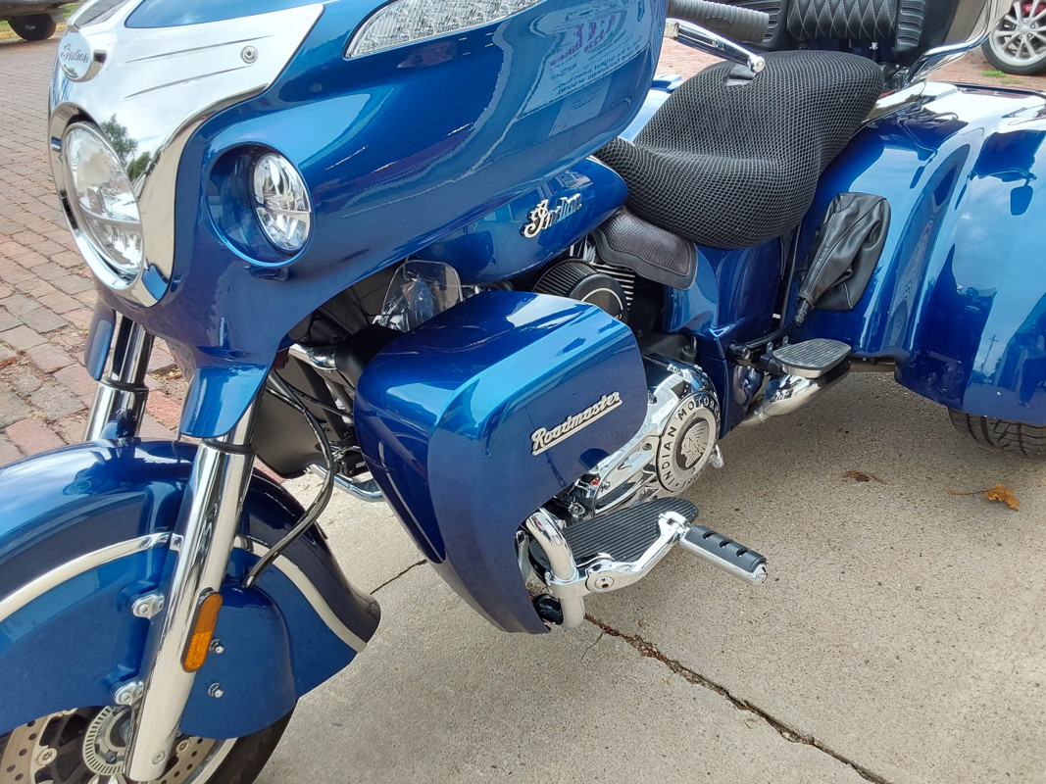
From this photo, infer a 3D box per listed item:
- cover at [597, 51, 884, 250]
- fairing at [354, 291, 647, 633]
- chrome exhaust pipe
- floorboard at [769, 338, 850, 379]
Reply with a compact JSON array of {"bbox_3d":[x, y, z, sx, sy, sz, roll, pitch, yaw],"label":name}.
[{"bbox_3d":[0.402,-0.509,1.744,0.720,0.290,0.410,-29,36,-36],"label":"cover"},{"bbox_3d":[-0.026,0.106,1.149,0.350,0.415,0.240,-29,36,-36],"label":"fairing"},{"bbox_3d":[0.587,-0.001,1.781,0.350,0.088,0.085,-22,32,-34],"label":"chrome exhaust pipe"},{"bbox_3d":[0.575,-0.071,1.697,0.170,0.037,0.115,-23,32,-39],"label":"floorboard"}]

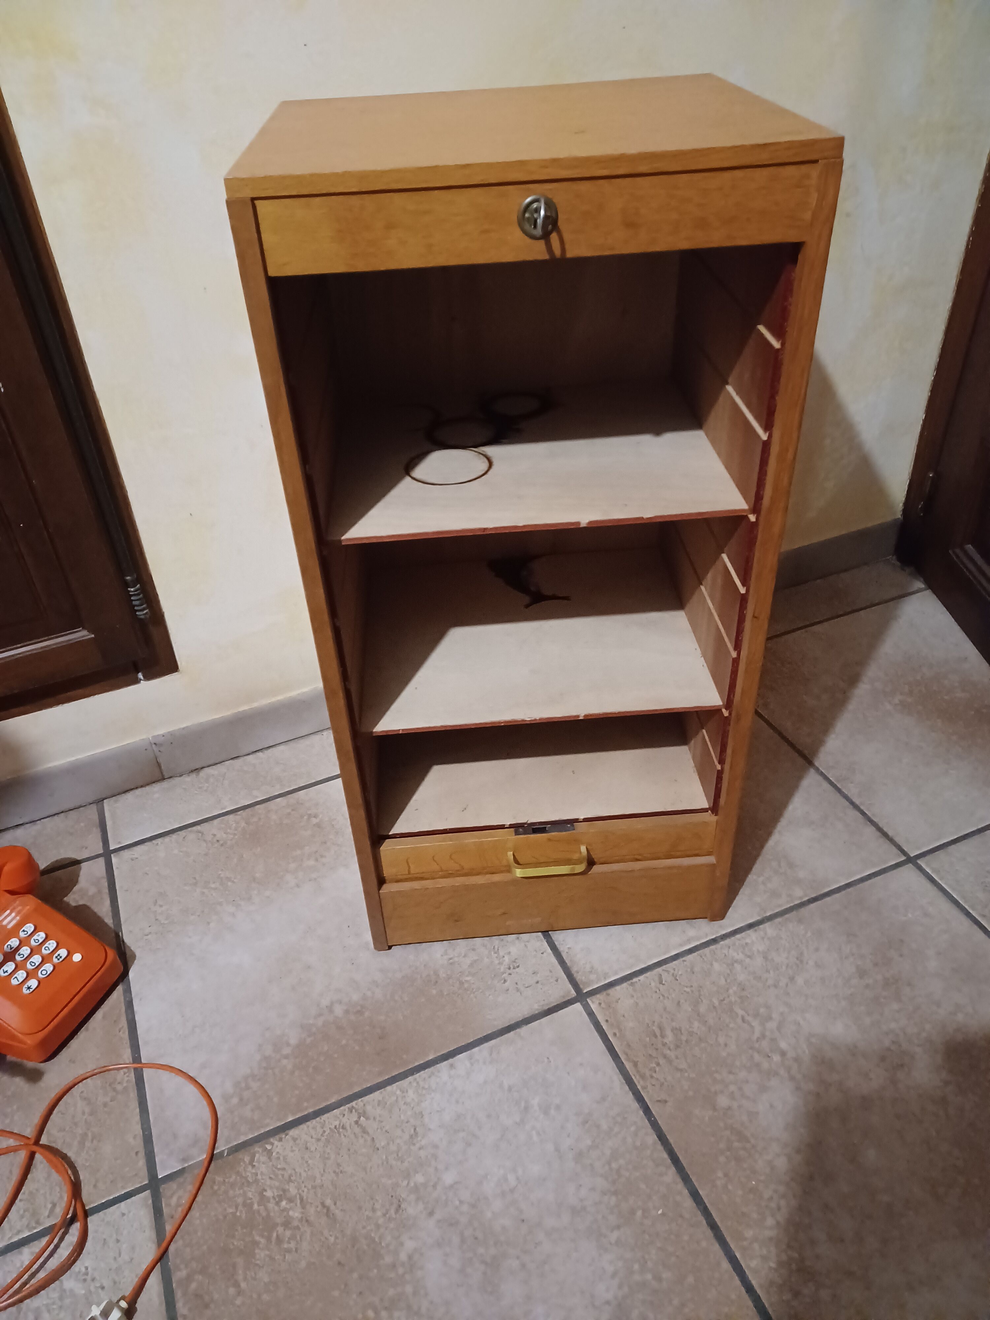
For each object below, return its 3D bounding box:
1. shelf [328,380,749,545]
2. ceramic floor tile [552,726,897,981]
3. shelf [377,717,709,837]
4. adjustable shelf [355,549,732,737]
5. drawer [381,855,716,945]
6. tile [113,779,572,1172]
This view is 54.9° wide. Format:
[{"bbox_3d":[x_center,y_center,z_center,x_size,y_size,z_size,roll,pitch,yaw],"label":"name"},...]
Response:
[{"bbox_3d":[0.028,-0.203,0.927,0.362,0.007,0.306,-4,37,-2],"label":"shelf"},{"bbox_3d":[0.210,0.187,1.267,0.446,0.010,0.446,-17,39,-17],"label":"ceramic floor tile"},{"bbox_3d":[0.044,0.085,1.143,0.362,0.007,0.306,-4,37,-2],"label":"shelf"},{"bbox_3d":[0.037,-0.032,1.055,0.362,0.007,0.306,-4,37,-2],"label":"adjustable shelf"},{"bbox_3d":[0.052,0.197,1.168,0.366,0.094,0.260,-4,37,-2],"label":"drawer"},{"bbox_3d":[-0.203,0.311,1.133,0.446,0.010,0.446,-17,39,-17],"label":"tile"}]

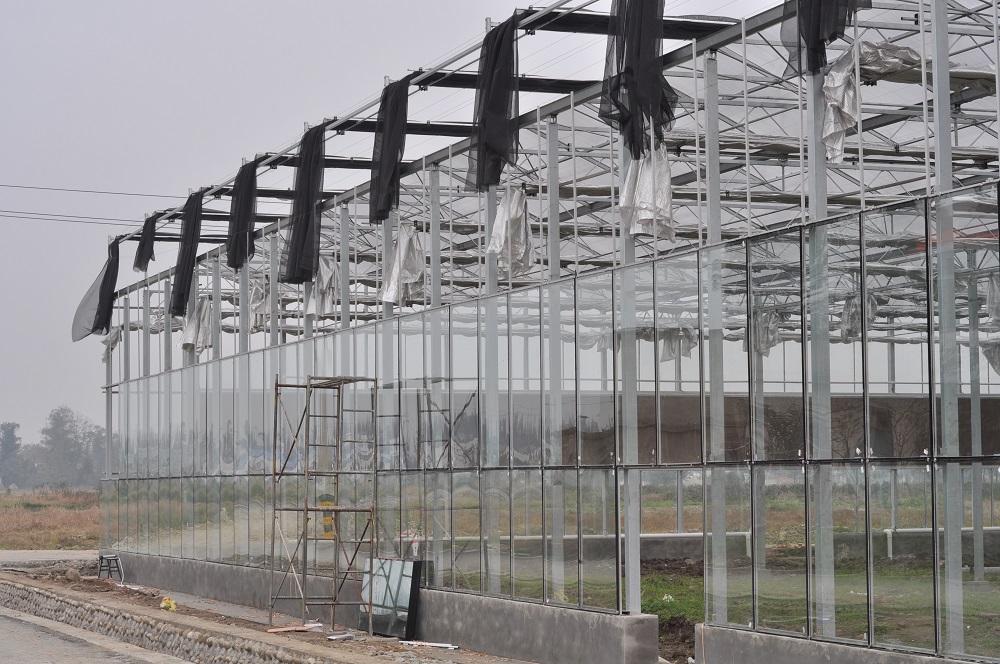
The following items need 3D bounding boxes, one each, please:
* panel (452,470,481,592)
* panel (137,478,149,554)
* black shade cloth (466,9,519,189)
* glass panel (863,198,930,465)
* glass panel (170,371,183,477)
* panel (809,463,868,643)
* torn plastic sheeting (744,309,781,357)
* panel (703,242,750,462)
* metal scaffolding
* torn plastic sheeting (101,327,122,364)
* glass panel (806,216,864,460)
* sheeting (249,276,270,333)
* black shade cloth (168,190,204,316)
[{"bbox_3d":[-0.413,2.501,25.989,0.029,1.524,0.956,1,-4,-22],"label":"panel"},{"bbox_3d":[-7.407,3.817,43.195,0.029,1.524,0.956,1,-4,-22],"label":"panel"},{"bbox_3d":[-0.095,-2.734,25.214,0.360,2.068,1.006,1,-4,-22],"label":"black shade cloth"},{"bbox_3d":[3.300,-0.004,17.339,0.040,2.091,0.970,1,-4,-22],"label":"glass panel"},{"bbox_3d":[-6.280,1.774,40.336,0.020,2.028,0.975,1,-4,-22],"label":"glass panel"},{"bbox_3d":[2.868,1.860,17.671,0.020,1.507,0.975,1,-4,-22],"label":"panel"},{"bbox_3d":[5.697,0.026,44.917,0.380,0.950,0.950,1,-4,-22],"label":"torn plastic sheeting"},{"bbox_3d":[2.118,0.194,19.603,0.020,2.028,0.975,1,-4,-22],"label":"panel"},{"bbox_3d":[-2.418,2.406,28.724,0.989,3.455,1.873,1,-4,-22],"label":"metal scaffolding"},{"bbox_3d":[-8.784,0.305,47.040,0.412,0.813,0.490,1,-4,-22],"label":"torn plastic sheeting"},{"bbox_3d":[2.925,0.066,18.263,0.040,2.091,0.970,1,-4,-22],"label":"glass panel"},{"bbox_3d":[-4.108,-0.453,35.507,0.340,0.902,0.838,1,-4,-22],"label":"sheeting"},{"bbox_3d":[-6.001,-1.503,39.826,0.490,2.352,0.882,1,-4,-22],"label":"black shade cloth"}]

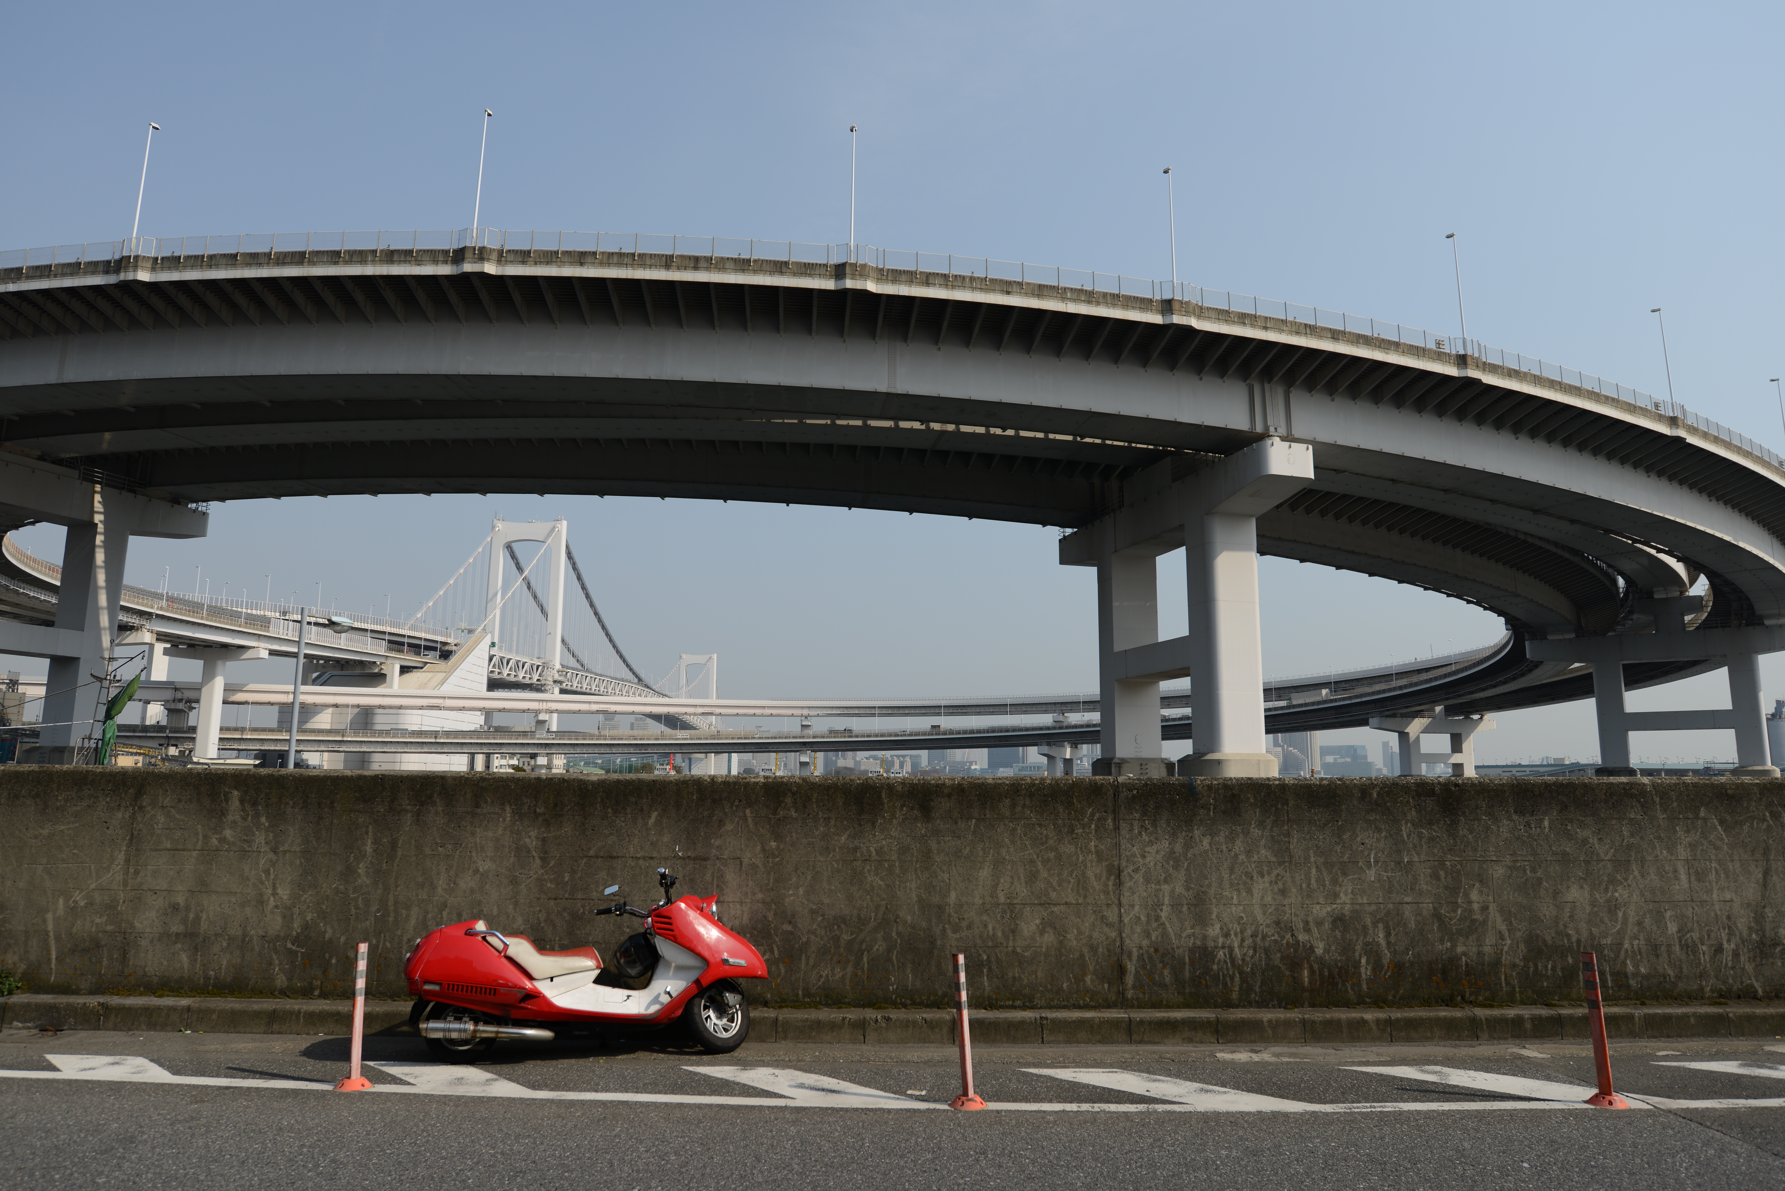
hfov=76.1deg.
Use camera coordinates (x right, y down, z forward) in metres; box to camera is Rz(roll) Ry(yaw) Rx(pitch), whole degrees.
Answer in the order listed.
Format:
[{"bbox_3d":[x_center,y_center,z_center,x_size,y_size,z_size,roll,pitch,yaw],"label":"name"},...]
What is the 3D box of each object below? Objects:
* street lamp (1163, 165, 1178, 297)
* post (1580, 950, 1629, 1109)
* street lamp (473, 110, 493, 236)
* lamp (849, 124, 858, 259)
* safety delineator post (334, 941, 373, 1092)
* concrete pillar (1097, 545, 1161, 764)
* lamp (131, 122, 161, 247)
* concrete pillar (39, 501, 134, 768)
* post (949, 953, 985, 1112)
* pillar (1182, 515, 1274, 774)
[{"bbox_3d":[15.634,-20.295,64.250,0.250,7.800,0.800,3,-10,-13],"label":"street lamp"},{"bbox_3d":[4.038,2.470,6.513,0.240,0.810,0.240,0,-9,0],"label":"post"},{"bbox_3d":[-22.055,-22.320,61.273,0.250,7.800,0.800,0,-9,2],"label":"street lamp"},{"bbox_3d":[-2.127,-21.382,61.092,0.250,7.800,0.800,1,-9,-5],"label":"lamp"},{"bbox_3d":[-3.116,2.445,6.666,0.240,0.810,0.240,0,-9,0],"label":"safety delineator post"},{"bbox_3d":[18.090,5.445,86.838,3.600,16.750,2.740,3,-10,-16],"label":"concrete pillar"},{"bbox_3d":[-41.698,-22.623,63.630,0.250,7.800,0.800,-1,-10,10],"label":"lamp"},{"bbox_3d":[-61.452,3.957,86.807,3.100,18.380,2.650,-3,-10,18],"label":"concrete pillar"},{"bbox_3d":[0.419,2.425,6.396,0.240,0.810,0.240,0,-9,0],"label":"post"},{"bbox_3d":[21.719,3.406,74.312,3.550,16.750,2.700,3,-10,-16],"label":"pillar"}]

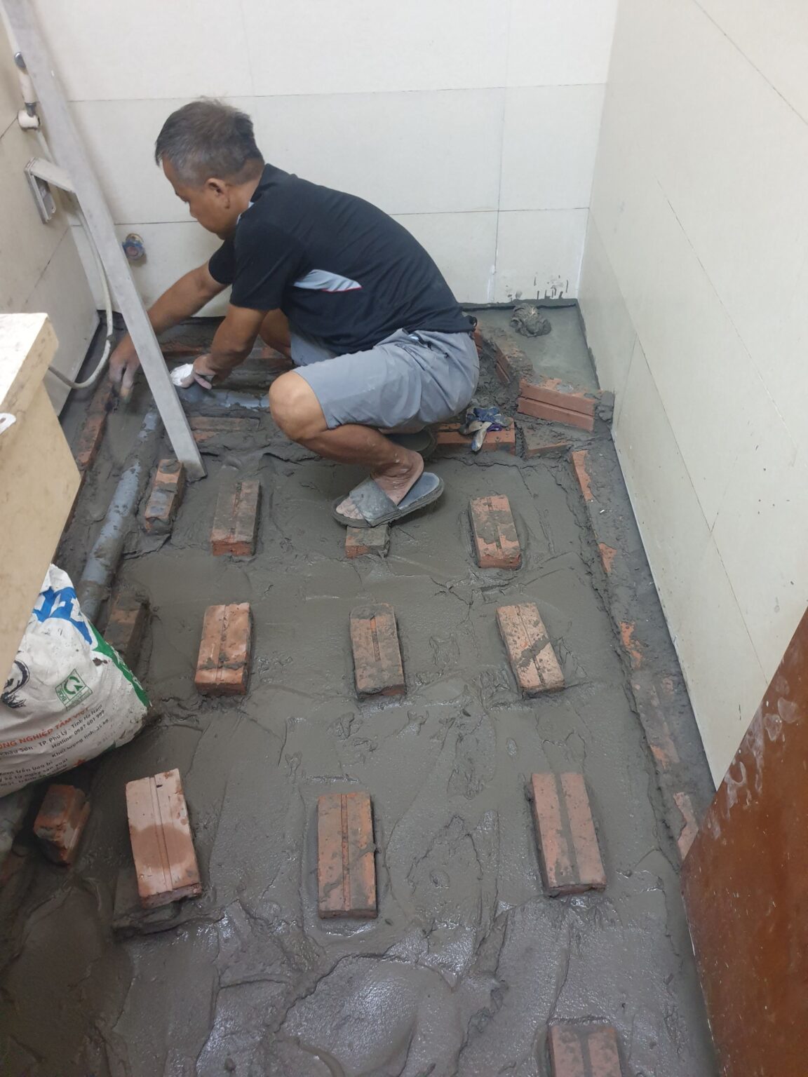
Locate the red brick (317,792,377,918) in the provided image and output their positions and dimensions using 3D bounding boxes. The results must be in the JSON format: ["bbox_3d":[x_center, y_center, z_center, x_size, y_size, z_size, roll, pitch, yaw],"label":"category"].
[{"bbox_3d":[-0.102,0.569,1.450,0.096,0.057,0.209,-5,47,-2],"label":"red brick"}]

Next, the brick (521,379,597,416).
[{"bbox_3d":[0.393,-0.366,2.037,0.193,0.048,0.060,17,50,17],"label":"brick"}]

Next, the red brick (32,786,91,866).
[{"bbox_3d":[-0.623,0.510,1.472,0.057,0.090,0.110,-2,47,1],"label":"red brick"}]

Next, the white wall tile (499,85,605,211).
[{"bbox_3d":[0.362,-0.974,2.029,0.240,0.300,0.010,-2,47,1],"label":"white wall tile"}]

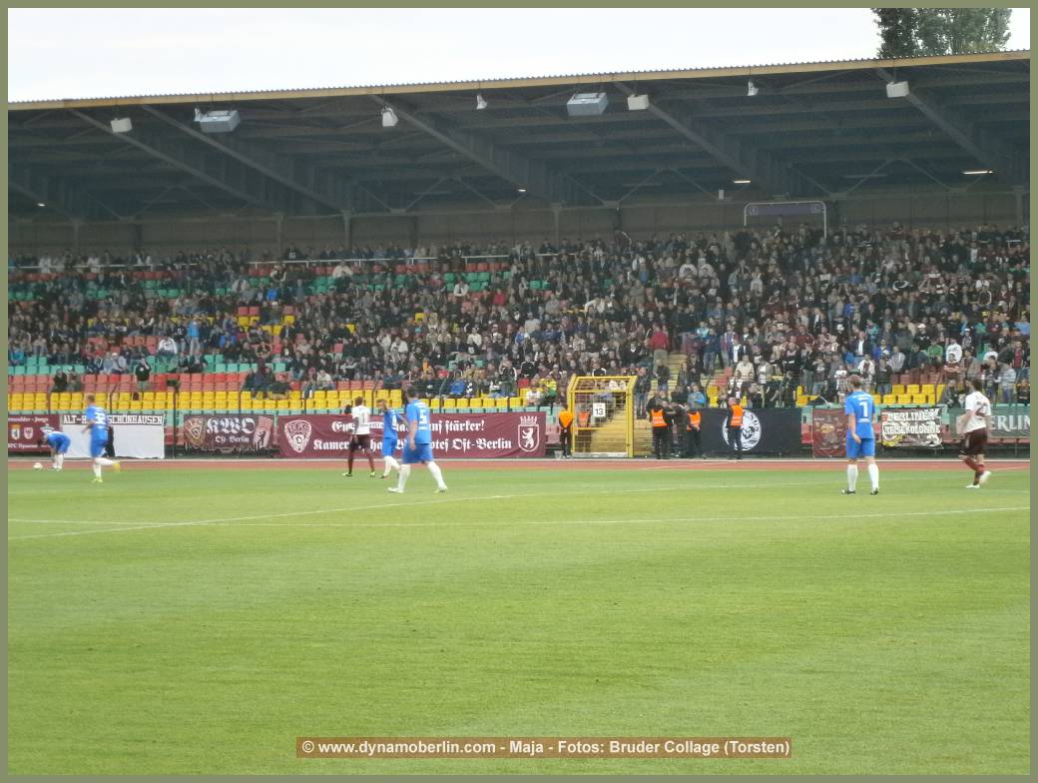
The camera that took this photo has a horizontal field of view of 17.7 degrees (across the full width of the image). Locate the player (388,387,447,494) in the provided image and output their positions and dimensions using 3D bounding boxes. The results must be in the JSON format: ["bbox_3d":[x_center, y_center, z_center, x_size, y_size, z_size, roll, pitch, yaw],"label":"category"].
[{"bbox_3d":[-1.647,0.783,54.200,0.850,1.728,0.550,-1,0,38],"label":"player"}]

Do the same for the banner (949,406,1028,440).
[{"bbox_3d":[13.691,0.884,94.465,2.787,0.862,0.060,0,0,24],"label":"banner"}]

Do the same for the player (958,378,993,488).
[{"bbox_3d":[7.495,0.690,54.686,0.470,1.789,0.460,-1,0,31],"label":"player"}]

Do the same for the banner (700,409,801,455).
[{"bbox_3d":[6.771,1.197,99.005,3.368,1.369,0.050,0,0,24],"label":"banner"}]

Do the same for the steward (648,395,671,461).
[{"bbox_3d":[4.088,1.087,97.751,0.540,1.823,0.380,0,0,9],"label":"steward"}]

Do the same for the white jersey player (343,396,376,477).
[{"bbox_3d":[-3.475,0.995,72.800,0.600,1.772,0.500,0,0,-27],"label":"white jersey player"}]

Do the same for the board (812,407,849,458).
[{"bbox_3d":[9.147,1.221,97.948,1.125,1.428,0.050,0,0,24],"label":"board"}]

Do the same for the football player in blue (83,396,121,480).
[{"bbox_3d":[-8.242,0.926,65.800,0.720,1.733,0.520,-1,0,38],"label":"football player in blue"}]

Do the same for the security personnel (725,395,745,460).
[{"bbox_3d":[6.278,1.076,96.790,0.480,1.817,0.360,0,0,-27],"label":"security personnel"}]

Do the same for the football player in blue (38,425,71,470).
[{"bbox_3d":[-12.749,1.575,91.500,0.850,1.178,0.550,0,0,3],"label":"football player in blue"}]

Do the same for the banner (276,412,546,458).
[{"bbox_3d":[-3.338,1.358,101.941,9.092,1.342,0.060,0,0,24],"label":"banner"}]

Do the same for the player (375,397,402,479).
[{"bbox_3d":[-2.741,0.999,70.572,0.500,1.698,0.460,-1,0,30],"label":"player"}]

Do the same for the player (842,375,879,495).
[{"bbox_3d":[5.102,0.644,49.712,0.480,1.786,0.360,0,0,-22],"label":"player"}]

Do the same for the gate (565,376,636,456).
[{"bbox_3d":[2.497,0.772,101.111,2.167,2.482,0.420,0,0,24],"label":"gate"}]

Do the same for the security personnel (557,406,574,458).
[{"bbox_3d":[1.423,1.196,101.185,0.550,1.635,0.400,0,0,12],"label":"security personnel"}]

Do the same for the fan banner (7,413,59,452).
[{"bbox_3d":[-16.288,1.364,109.272,2.972,1.230,0.050,0,0,24],"label":"fan banner"}]

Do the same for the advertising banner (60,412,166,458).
[{"bbox_3d":[-12.928,1.414,106.152,3.849,1.398,0.060,0,0,24],"label":"advertising banner"}]

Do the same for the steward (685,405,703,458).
[{"bbox_3d":[5.282,1.189,99.976,0.550,1.601,0.400,0,0,6],"label":"steward"}]

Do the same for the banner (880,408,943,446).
[{"bbox_3d":[11.256,1.051,95.534,1.826,1.101,0.060,0,0,24],"label":"banner"}]

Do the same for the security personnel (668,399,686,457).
[{"bbox_3d":[4.631,1.125,98.114,0.480,1.692,0.360,0,0,23],"label":"security personnel"}]

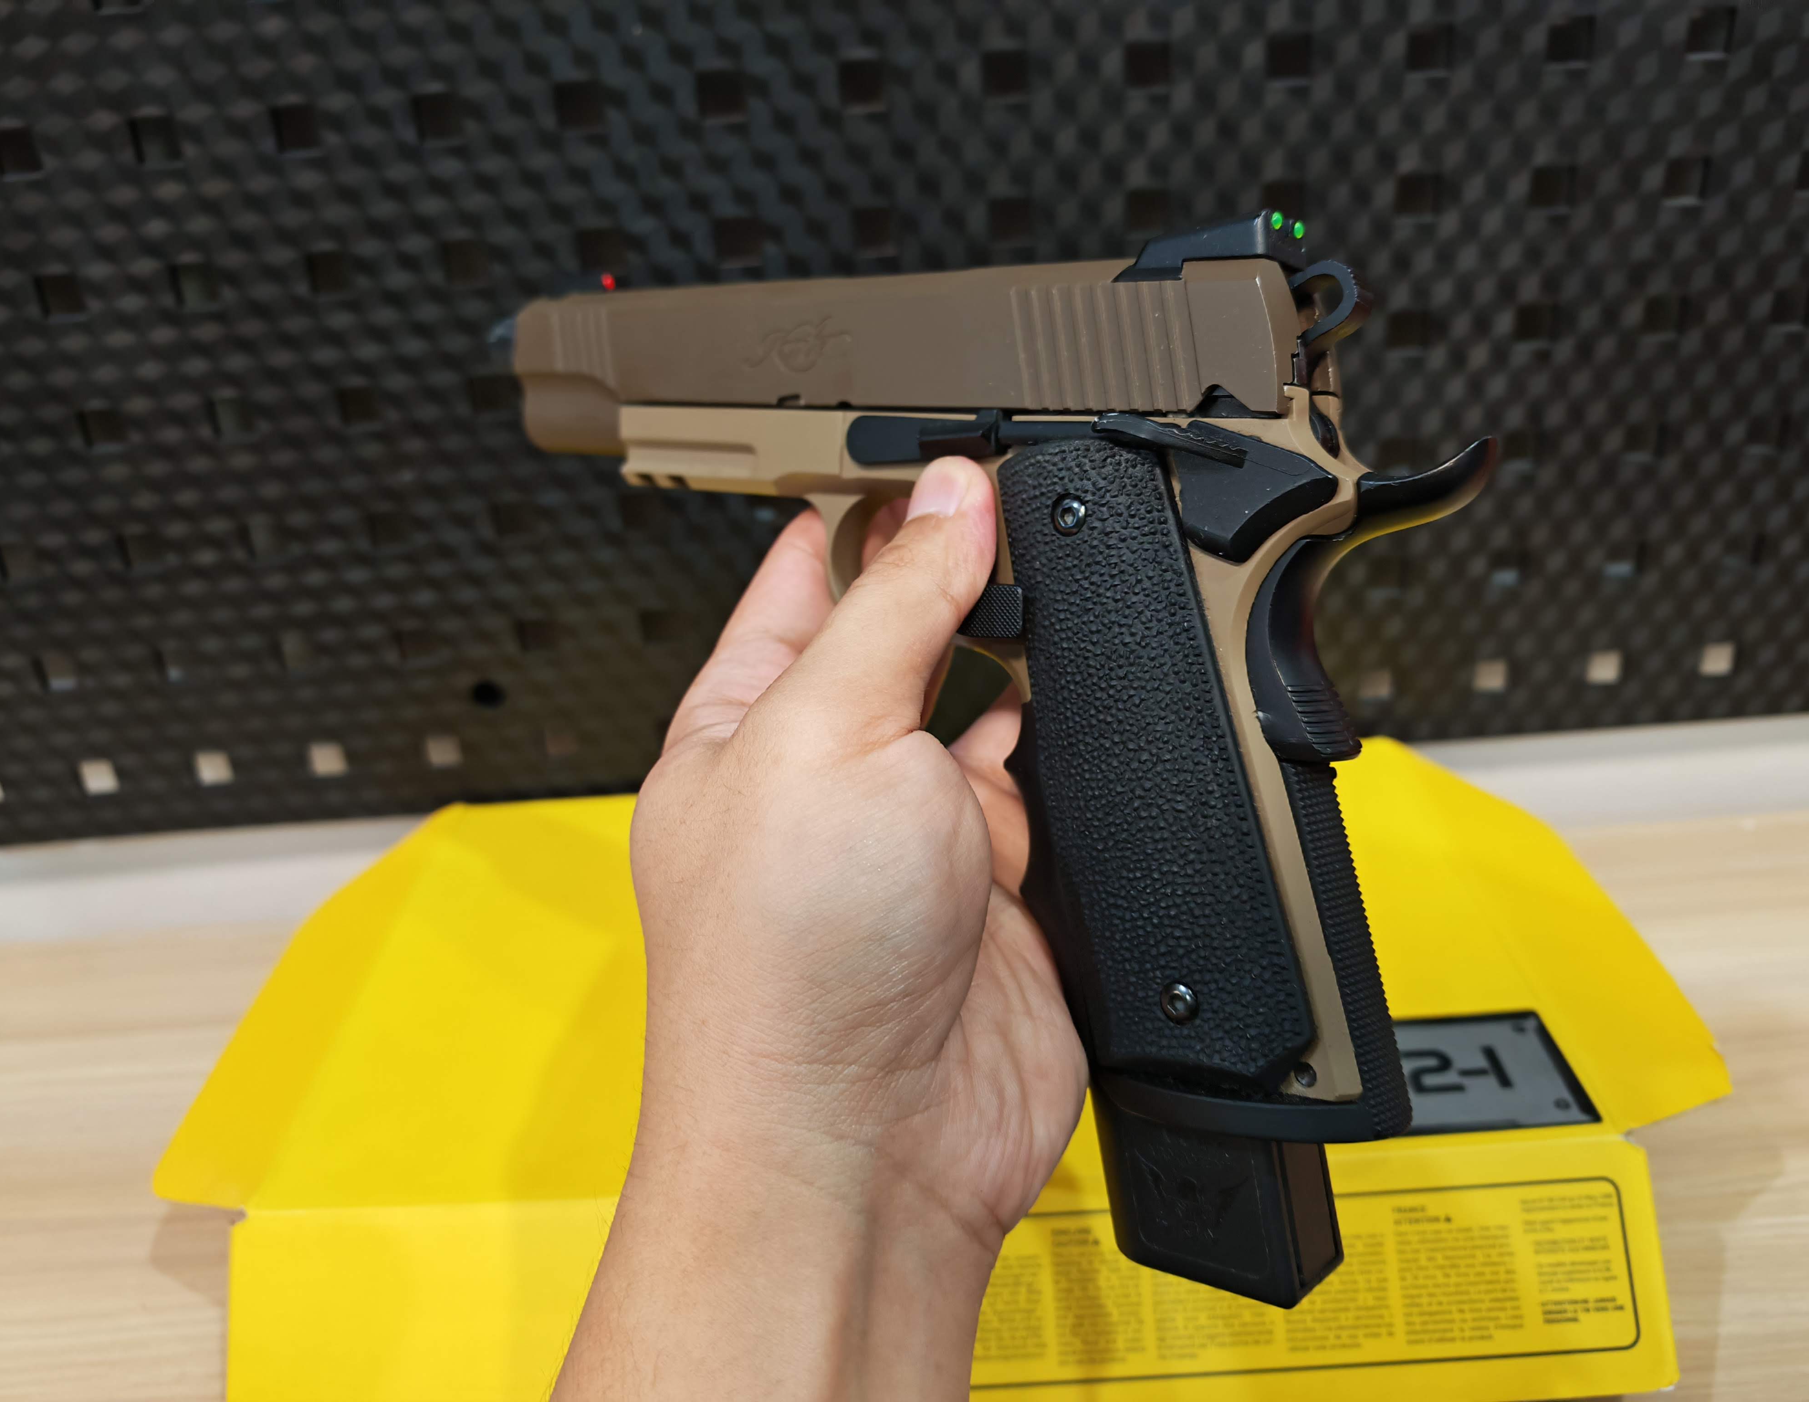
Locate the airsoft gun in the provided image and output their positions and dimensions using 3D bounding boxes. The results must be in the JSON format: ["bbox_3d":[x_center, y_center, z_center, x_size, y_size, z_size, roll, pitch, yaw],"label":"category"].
[{"bbox_3d":[-0.003,0.000,0.259,0.217,0.172,0.035,11,15,38],"label":"airsoft gun"}]

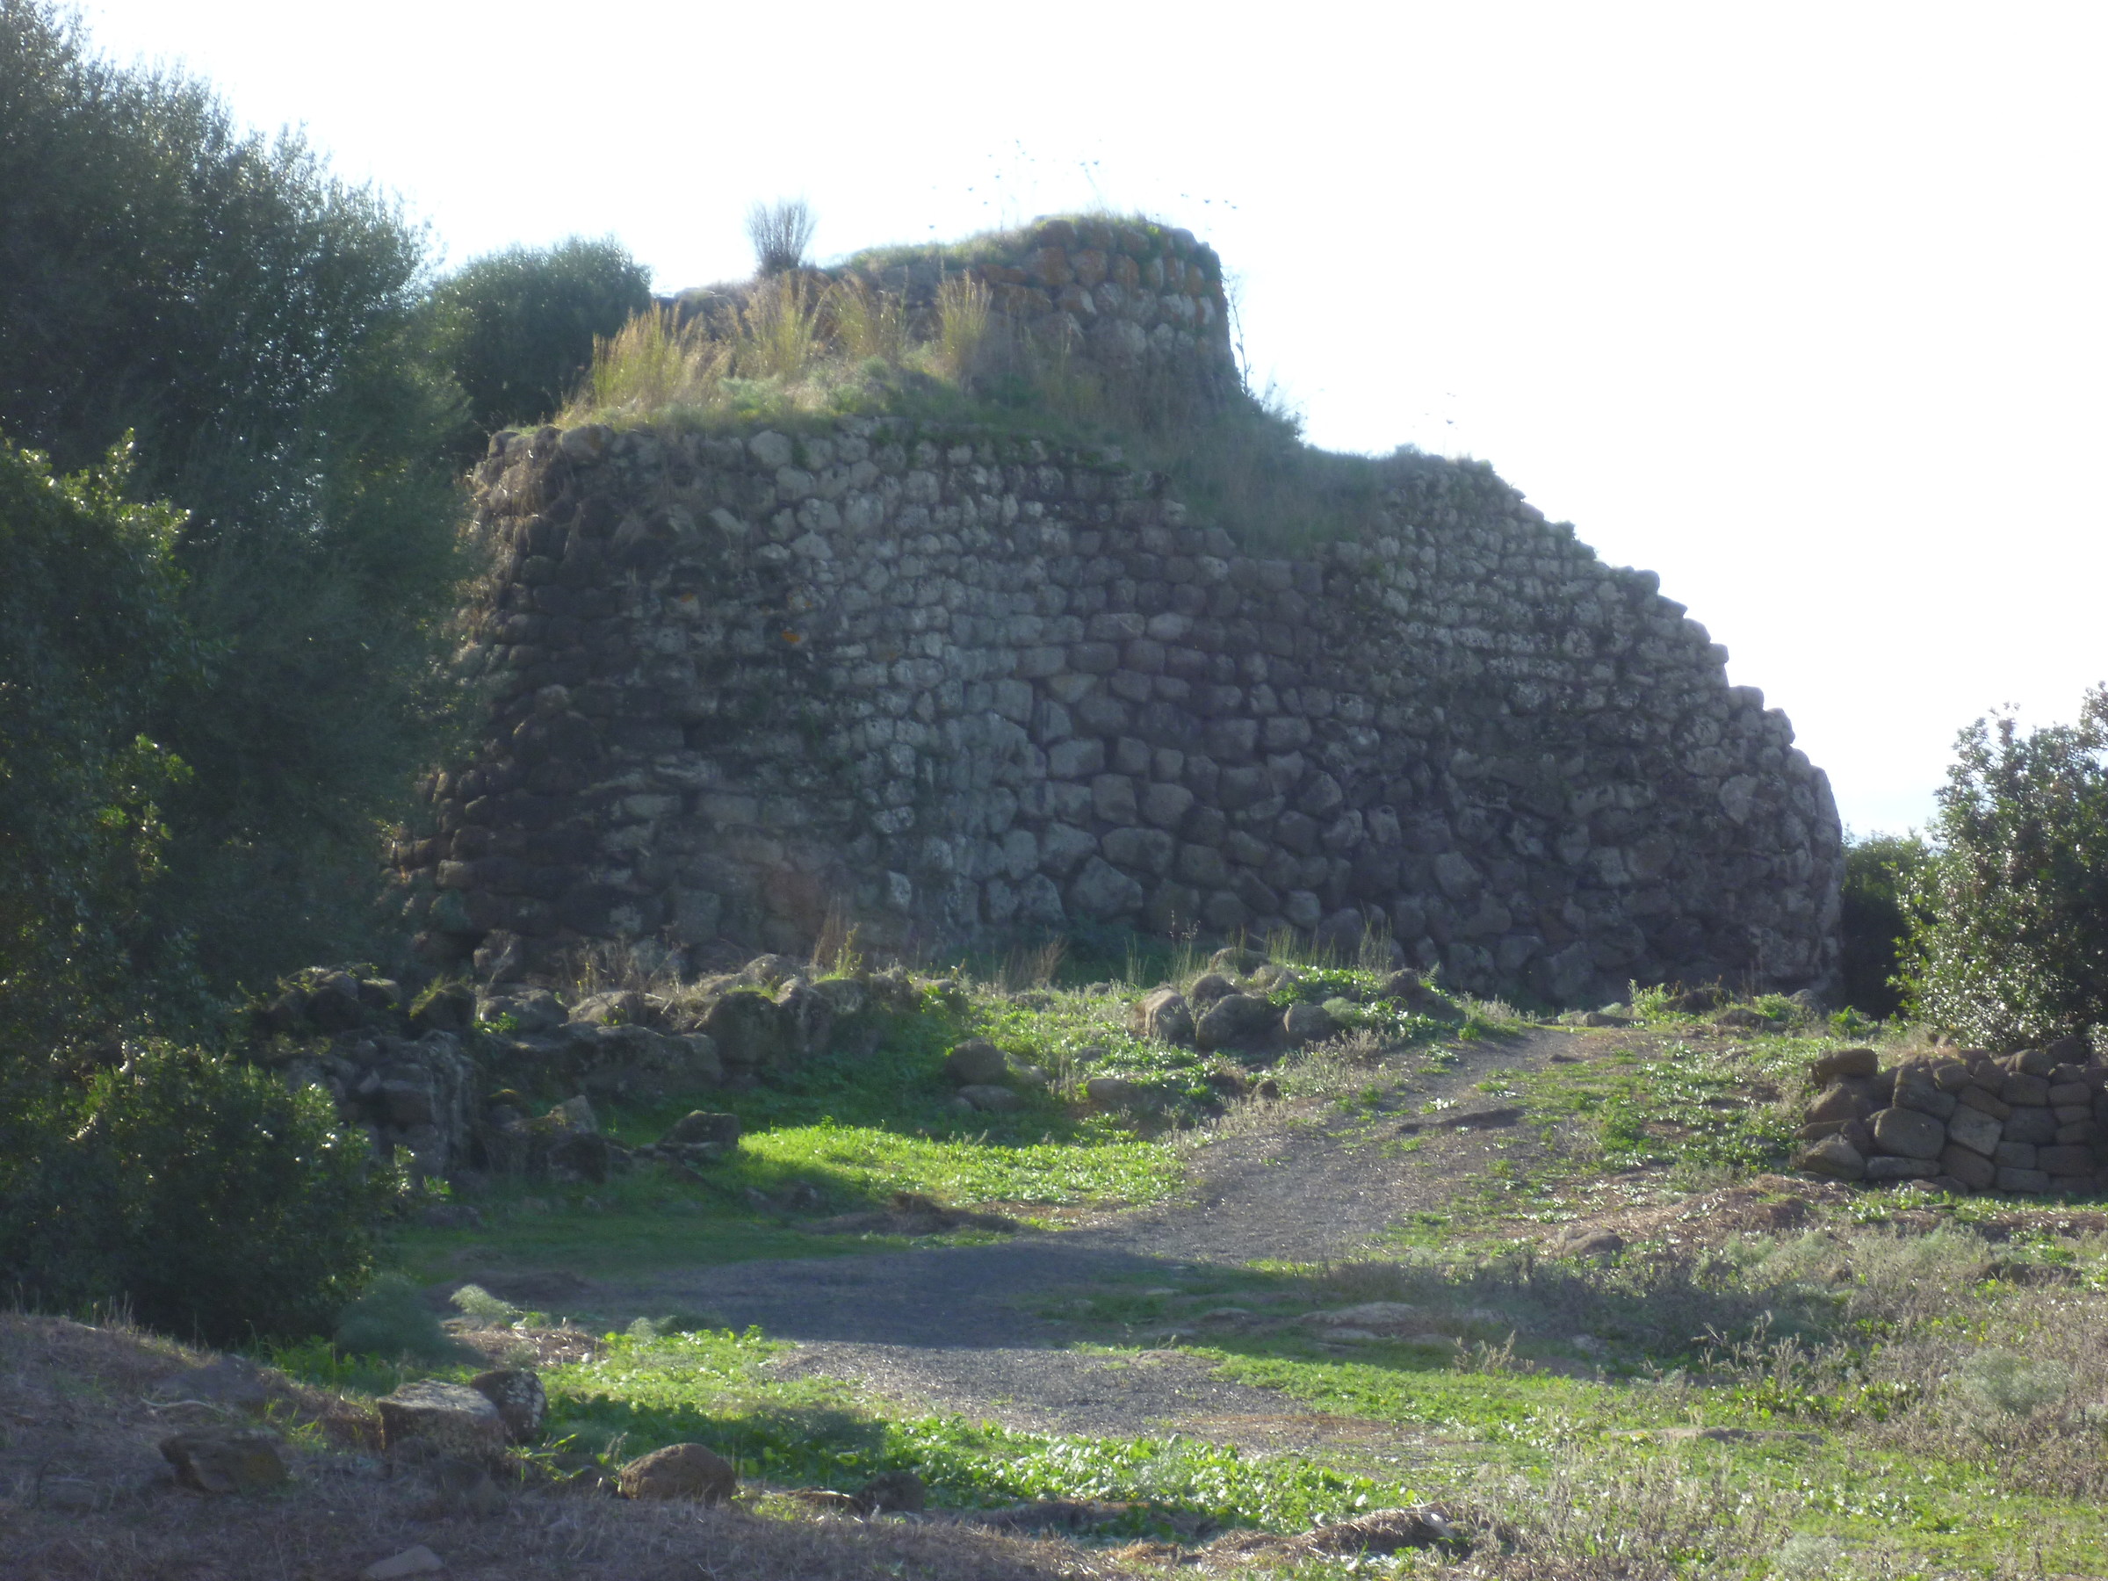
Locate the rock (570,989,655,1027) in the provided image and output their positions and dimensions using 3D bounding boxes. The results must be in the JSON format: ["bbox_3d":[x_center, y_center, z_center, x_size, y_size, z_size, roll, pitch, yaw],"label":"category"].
[{"bbox_3d":[-4.349,2.142,84.000,0.828,0.373,0.550,0,-1,0],"label":"rock"}]

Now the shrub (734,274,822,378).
[{"bbox_3d":[-3.645,-6.145,113.000,1.157,1.441,1.150,0,-1,0],"label":"shrub"}]

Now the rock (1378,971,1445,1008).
[{"bbox_3d":[3.940,2.197,94.000,0.744,0.454,0.620,0,-1,0],"label":"rock"}]

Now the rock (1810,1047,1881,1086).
[{"bbox_3d":[6.497,2.258,70.000,0.568,0.311,0.420,0,-1,0],"label":"rock"}]

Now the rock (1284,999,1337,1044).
[{"bbox_3d":[2.733,2.487,91.000,0.598,0.492,0.550,0,-1,0],"label":"rock"}]

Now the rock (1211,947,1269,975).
[{"bbox_3d":[2.064,1.918,95.000,0.661,0.367,0.580,0,-1,0],"label":"rock"}]

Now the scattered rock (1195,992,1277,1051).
[{"bbox_3d":[1.750,2.226,82.000,0.792,0.570,0.620,0,-1,0],"label":"scattered rock"}]

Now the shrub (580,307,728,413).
[{"bbox_3d":[-4.922,-5.233,104.000,1.828,1.326,1.300,0,-1,0],"label":"shrub"}]

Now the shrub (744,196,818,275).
[{"bbox_3d":[-3.784,-7.659,118.000,0.980,1.071,0.950,0,-1,0],"label":"shrub"}]

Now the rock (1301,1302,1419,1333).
[{"bbox_3d":[1.362,2.349,38.000,0.529,0.139,0.360,0,-1,0],"label":"rock"}]

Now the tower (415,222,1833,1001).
[{"bbox_3d":[0.796,-2.321,107.000,17.849,9.723,15.000,0,-1,0],"label":"tower"}]

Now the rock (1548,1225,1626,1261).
[{"bbox_3d":[4.006,3.406,64.000,0.581,0.272,0.480,0,-1,0],"label":"rock"}]

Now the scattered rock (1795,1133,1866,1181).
[{"bbox_3d":[4.832,2.283,53.000,0.440,0.297,0.360,0,-1,0],"label":"scattered rock"}]

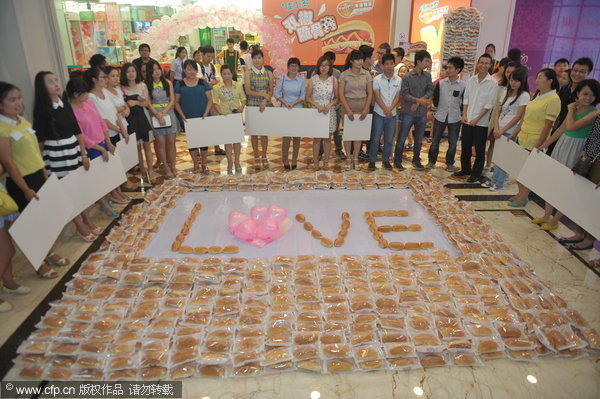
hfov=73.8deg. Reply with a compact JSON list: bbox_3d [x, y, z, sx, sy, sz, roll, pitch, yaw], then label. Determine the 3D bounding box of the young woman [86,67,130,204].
[{"bbox_3d":[-2.341,-0.761,4.874,0.360,1.639,0.470,12,26,27],"label":"young woman"}]

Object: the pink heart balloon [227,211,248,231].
[{"bbox_3d":[-0.675,0.231,4.390,0.230,0.170,0.210,13,26,27],"label":"pink heart balloon"}]

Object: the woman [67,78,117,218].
[{"bbox_3d":[-2.254,-0.566,4.434,0.400,1.560,0.480,13,26,27],"label":"woman"}]

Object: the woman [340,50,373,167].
[{"bbox_3d":[0.853,-1.305,6.046,0.450,1.710,0.310,2,23,3],"label":"woman"}]

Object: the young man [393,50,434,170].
[{"bbox_3d":[1.785,-1.329,6.058,0.490,1.760,0.340,-4,24,-11],"label":"young man"}]

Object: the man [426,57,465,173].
[{"bbox_3d":[2.146,-1.225,5.871,0.480,1.670,0.360,9,25,20],"label":"man"}]

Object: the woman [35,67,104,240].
[{"bbox_3d":[-2.319,-0.441,4.036,0.340,1.660,0.440,21,30,39],"label":"woman"}]

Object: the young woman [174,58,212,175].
[{"bbox_3d":[-1.544,-1.157,5.759,0.520,1.610,0.340,-4,23,-10],"label":"young woman"}]

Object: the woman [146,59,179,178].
[{"bbox_3d":[-1.967,-1.102,5.682,0.440,1.629,0.320,-10,25,-20],"label":"woman"}]

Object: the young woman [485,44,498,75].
[{"bbox_3d":[3.337,-1.953,7.344,0.450,1.670,0.300,9,25,20],"label":"young woman"}]

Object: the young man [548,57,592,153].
[{"bbox_3d":[3.116,-0.791,4.795,0.500,1.725,0.360,19,29,37],"label":"young man"}]

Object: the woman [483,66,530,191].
[{"bbox_3d":[2.725,-0.911,5.198,0.360,1.560,0.480,-19,29,-36],"label":"woman"}]

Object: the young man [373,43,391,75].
[{"bbox_3d":[1.436,-1.834,7.092,0.500,1.750,0.320,21,31,41],"label":"young man"}]

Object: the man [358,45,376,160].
[{"bbox_3d":[1.152,-1.550,6.535,0.460,1.780,0.320,-17,29,-35],"label":"man"}]

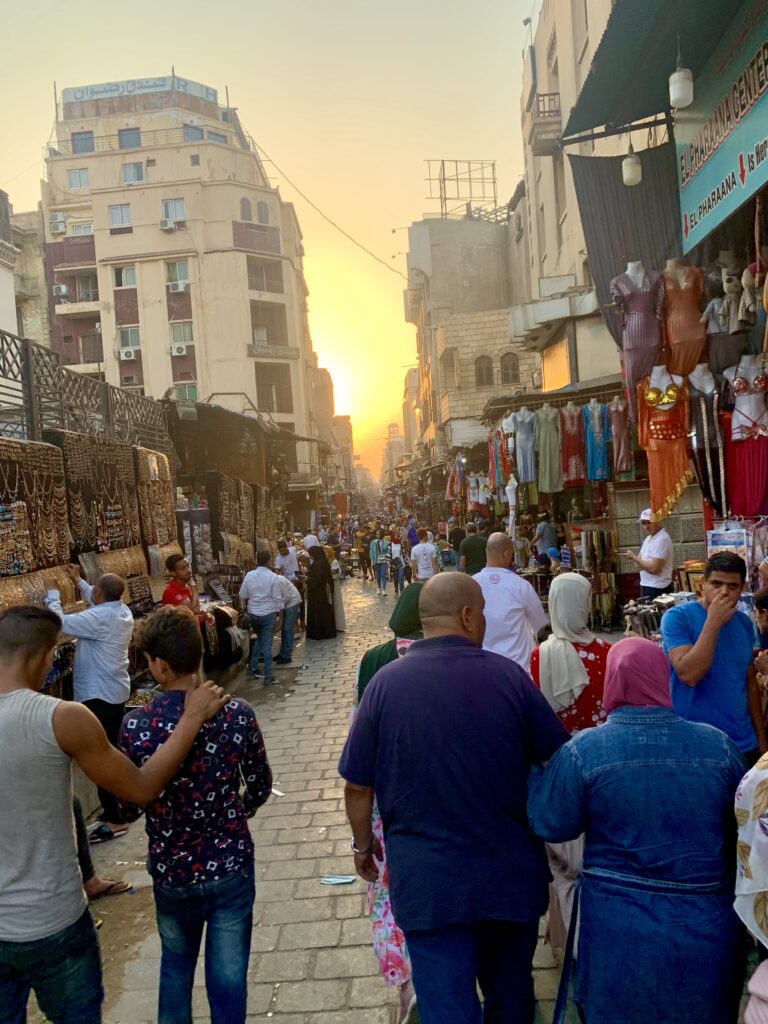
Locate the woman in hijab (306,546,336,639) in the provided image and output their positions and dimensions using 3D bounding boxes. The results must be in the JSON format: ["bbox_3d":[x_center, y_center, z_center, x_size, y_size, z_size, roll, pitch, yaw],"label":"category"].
[{"bbox_3d":[-1.081,1.427,13.300,0.460,1.570,0.500,-4,1,-6],"label":"woman in hijab"}]

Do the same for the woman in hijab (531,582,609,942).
[{"bbox_3d":[0.860,1.090,3.400,0.460,1.600,0.350,-4,1,0],"label":"woman in hijab"}]

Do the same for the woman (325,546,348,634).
[{"bbox_3d":[-0.931,1.383,13.900,0.420,1.580,0.480,-3,2,31],"label":"woman"}]

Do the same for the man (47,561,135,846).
[{"bbox_3d":[-1.926,1.276,5.100,0.640,1.750,0.500,-3,2,25],"label":"man"}]

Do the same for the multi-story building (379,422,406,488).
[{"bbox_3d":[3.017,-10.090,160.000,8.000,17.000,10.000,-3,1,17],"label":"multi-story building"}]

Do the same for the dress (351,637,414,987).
[{"bbox_3d":[0.113,1.071,2.750,0.480,1.260,0.350,-4,1,-1],"label":"dress"}]

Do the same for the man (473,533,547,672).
[{"bbox_3d":[0.774,0.997,4.900,0.580,1.740,0.380,-4,1,3],"label":"man"}]

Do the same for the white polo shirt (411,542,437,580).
[{"bbox_3d":[0.719,0.901,14.000,0.470,0.670,0.280,-4,1,-2],"label":"white polo shirt"}]

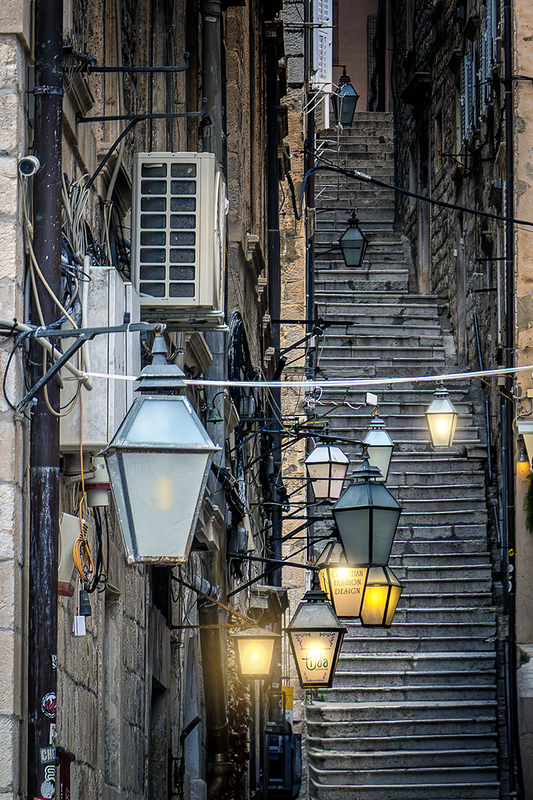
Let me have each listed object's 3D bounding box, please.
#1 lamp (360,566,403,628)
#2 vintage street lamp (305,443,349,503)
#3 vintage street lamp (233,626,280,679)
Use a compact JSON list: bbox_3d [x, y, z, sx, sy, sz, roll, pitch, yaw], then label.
[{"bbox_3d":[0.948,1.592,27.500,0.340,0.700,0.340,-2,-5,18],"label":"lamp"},{"bbox_3d":[0.814,0.928,43.000,0.430,0.850,0.430,-5,-8,41],"label":"vintage street lamp"},{"bbox_3d":[-0.052,1.401,17.800,0.280,0.300,0.280,0,-5,-2],"label":"vintage street lamp"}]

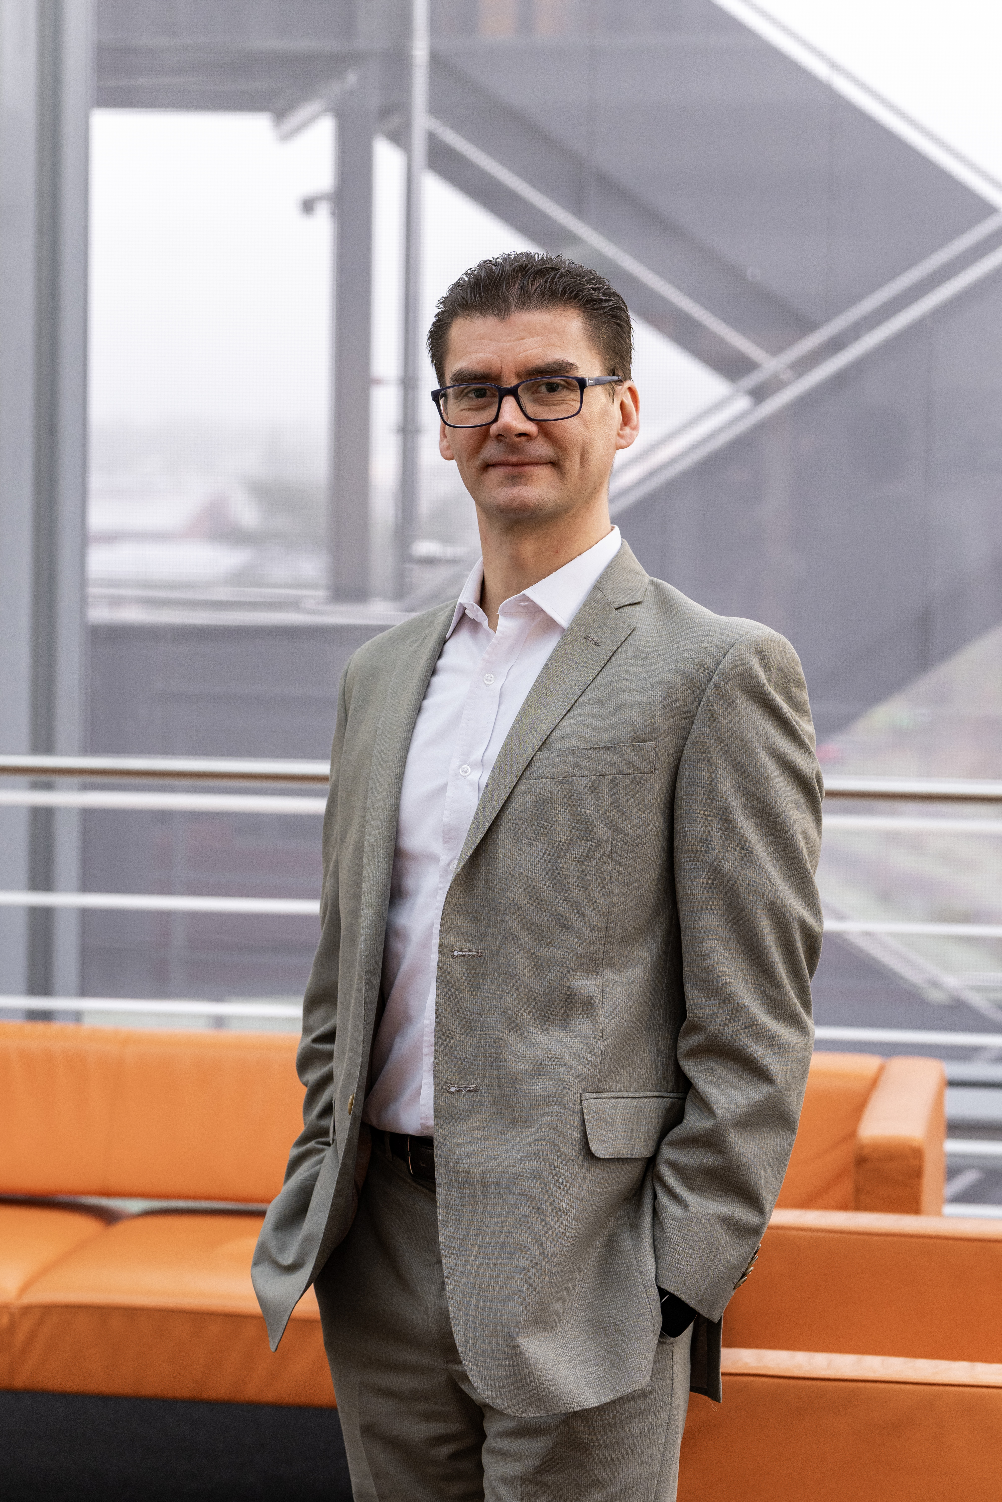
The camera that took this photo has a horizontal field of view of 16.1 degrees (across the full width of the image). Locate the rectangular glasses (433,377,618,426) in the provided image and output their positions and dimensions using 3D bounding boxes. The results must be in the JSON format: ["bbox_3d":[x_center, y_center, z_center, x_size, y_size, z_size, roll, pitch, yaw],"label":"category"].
[{"bbox_3d":[0.027,-0.303,3.066,0.142,0.045,0.143,-3,6,17],"label":"rectangular glasses"}]

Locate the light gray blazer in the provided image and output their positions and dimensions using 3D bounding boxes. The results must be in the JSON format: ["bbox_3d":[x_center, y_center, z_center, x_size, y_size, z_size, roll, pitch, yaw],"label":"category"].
[{"bbox_3d":[0.039,0.189,3.080,0.530,0.750,0.340,3,4,36],"label":"light gray blazer"}]

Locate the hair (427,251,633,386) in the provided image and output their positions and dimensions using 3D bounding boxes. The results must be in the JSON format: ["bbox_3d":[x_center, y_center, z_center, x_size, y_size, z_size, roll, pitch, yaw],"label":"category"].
[{"bbox_3d":[0.028,-0.348,3.085,0.172,0.168,0.198,-3,6,17],"label":"hair"}]

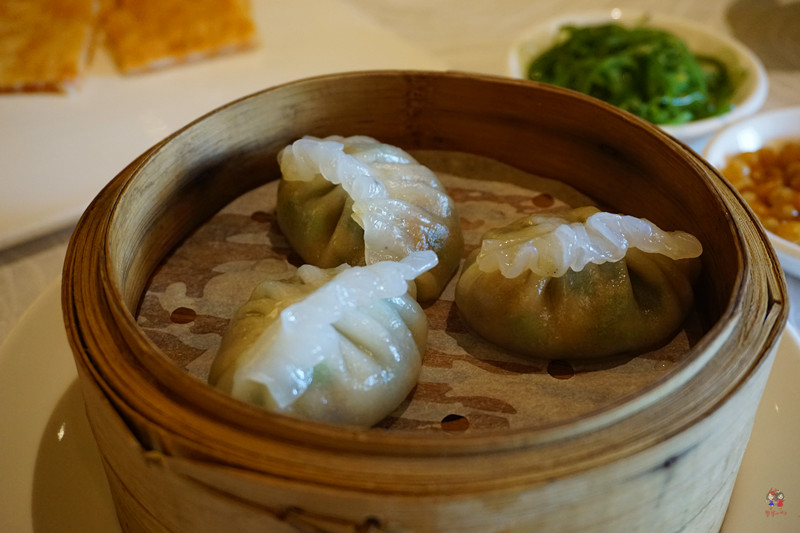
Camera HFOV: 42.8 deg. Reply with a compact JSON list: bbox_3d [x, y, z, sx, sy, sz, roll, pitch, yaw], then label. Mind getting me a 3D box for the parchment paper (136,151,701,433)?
[{"bbox_3d":[0.005,0.008,0.268,0.145,0.004,0.145,0,38,0],"label":"parchment paper"}]

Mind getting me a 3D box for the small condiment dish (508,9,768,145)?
[{"bbox_3d":[0.092,-0.067,0.411,0.099,0.029,0.099,0,38,0],"label":"small condiment dish"}]

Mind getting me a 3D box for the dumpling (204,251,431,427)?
[{"bbox_3d":[-0.018,0.016,0.234,0.042,0.032,0.062,25,45,29],"label":"dumpling"}]

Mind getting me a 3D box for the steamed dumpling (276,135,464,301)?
[{"bbox_3d":[-0.009,-0.019,0.277,0.044,0.033,0.065,-26,45,-30],"label":"steamed dumpling"}]

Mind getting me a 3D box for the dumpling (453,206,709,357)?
[{"bbox_3d":[0.045,0.000,0.255,0.061,0.031,0.041,-4,38,-5],"label":"dumpling"}]

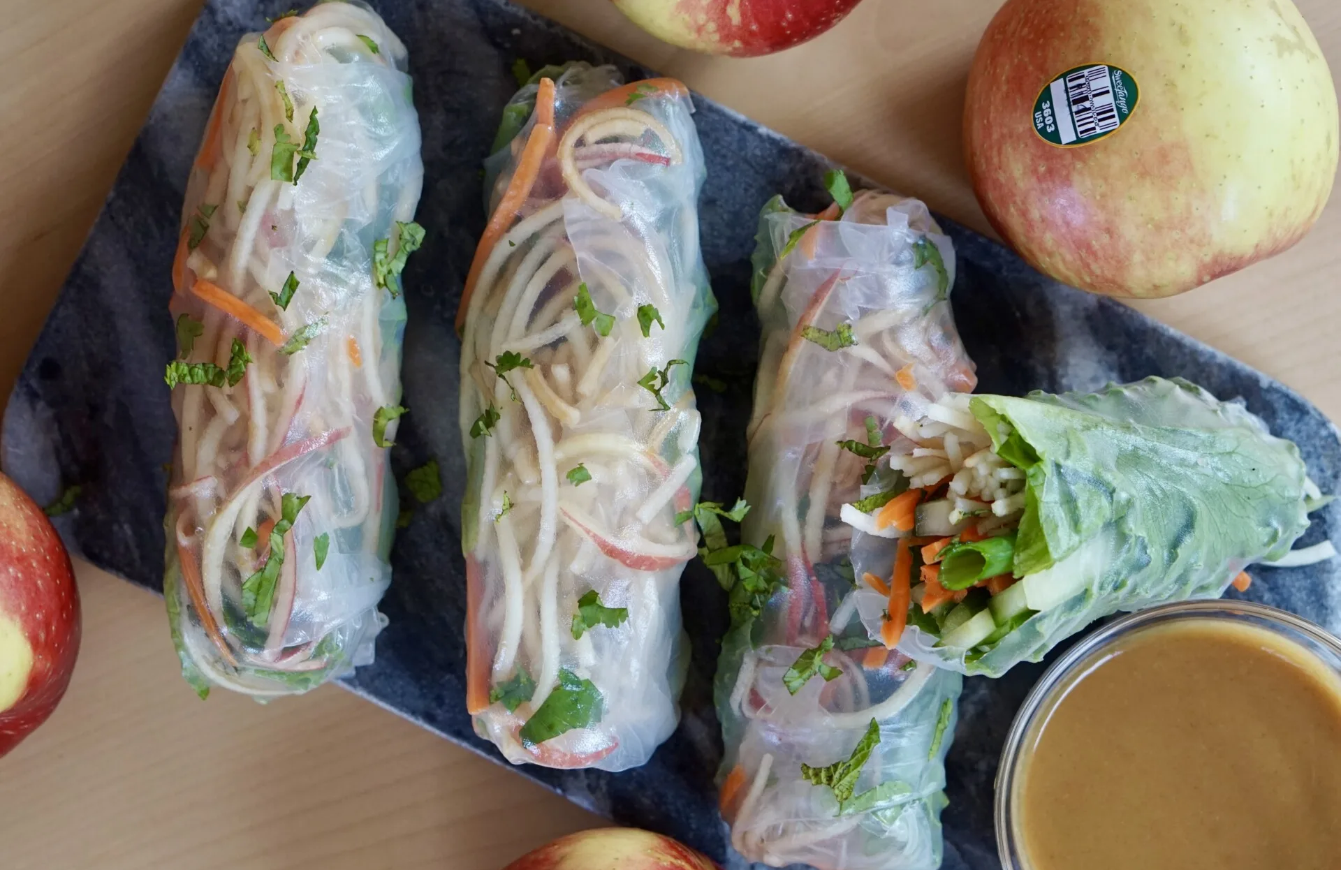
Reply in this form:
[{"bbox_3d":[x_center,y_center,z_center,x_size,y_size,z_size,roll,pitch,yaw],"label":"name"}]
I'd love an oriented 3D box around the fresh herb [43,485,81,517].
[{"bbox_3d":[-0.136,0.015,0.624,0.011,0.003,0.003,-38,88,-2],"label":"fresh herb"}]

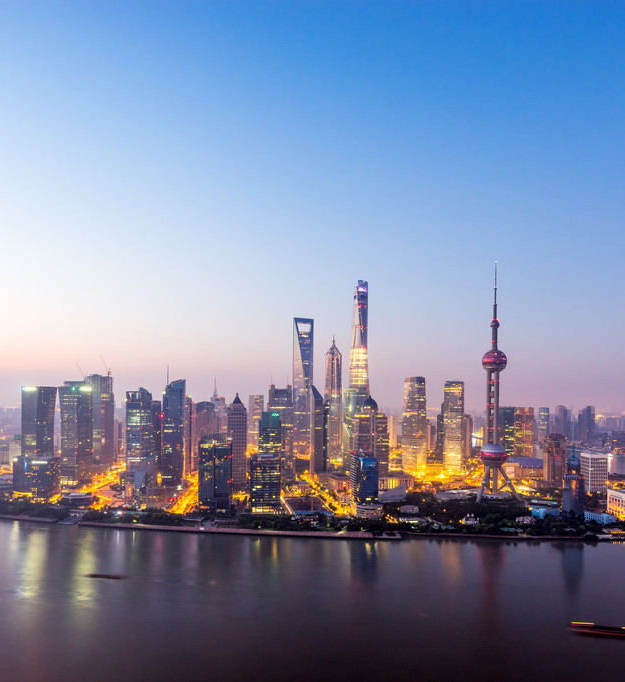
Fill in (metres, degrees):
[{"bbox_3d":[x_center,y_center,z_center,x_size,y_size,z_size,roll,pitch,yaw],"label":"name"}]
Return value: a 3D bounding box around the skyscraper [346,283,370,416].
[{"bbox_3d":[166.770,94.500,1790.000,85.000,630.000,85.000,0,-7,0],"label":"skyscraper"}]

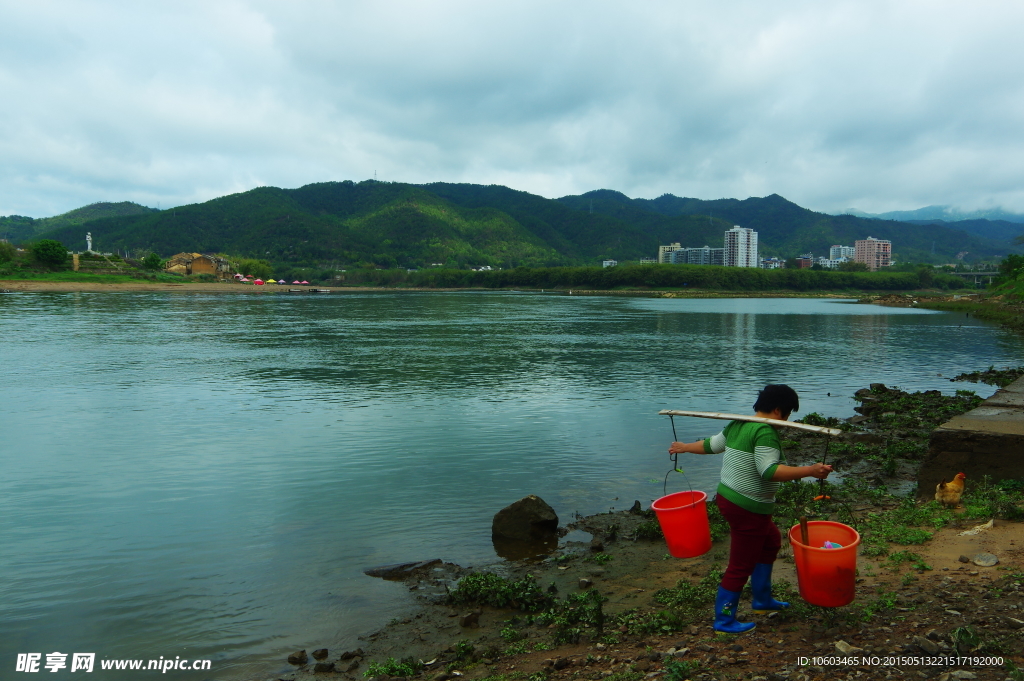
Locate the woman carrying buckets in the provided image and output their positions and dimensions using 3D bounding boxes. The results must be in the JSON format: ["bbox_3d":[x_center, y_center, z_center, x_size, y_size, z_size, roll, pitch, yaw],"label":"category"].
[{"bbox_3d":[1.490,1.000,4.740,0.700,1.490,0.930,-2,5,-27],"label":"woman carrying buckets"}]

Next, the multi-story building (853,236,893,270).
[{"bbox_3d":[376.000,-89.000,798.000,26.000,38.000,26.000,-2,5,-22],"label":"multi-story building"}]

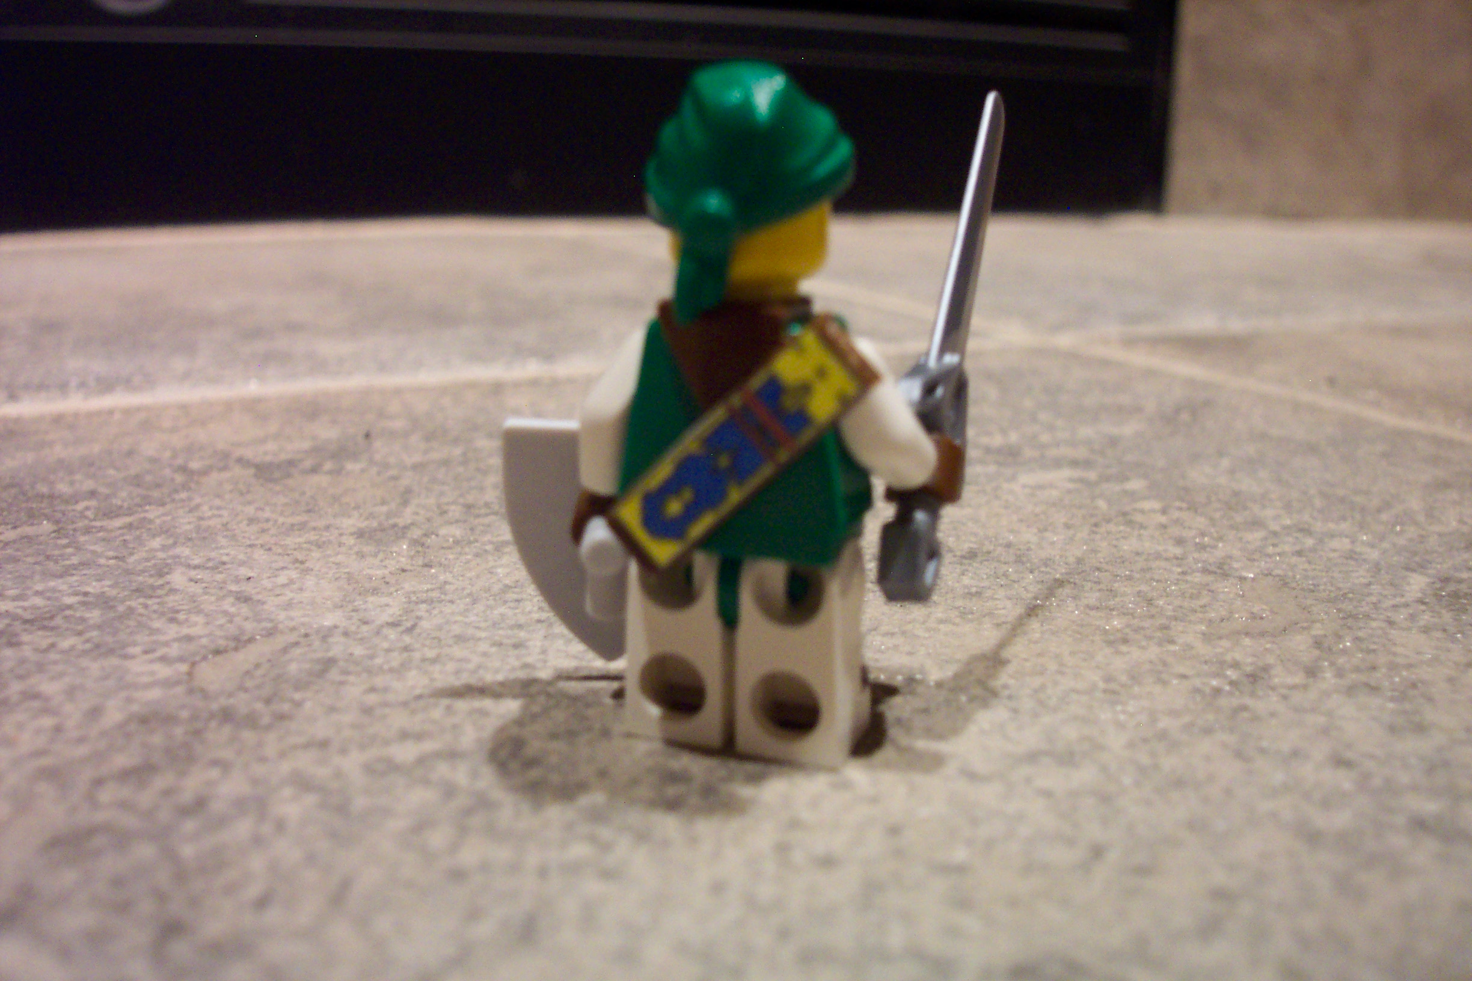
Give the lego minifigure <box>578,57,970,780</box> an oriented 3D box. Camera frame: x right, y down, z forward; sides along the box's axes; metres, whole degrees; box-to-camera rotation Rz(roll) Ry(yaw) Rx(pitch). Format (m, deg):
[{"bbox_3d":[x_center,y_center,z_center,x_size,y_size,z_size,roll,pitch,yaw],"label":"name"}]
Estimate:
[{"bbox_3d":[0.001,-0.005,0.096,0.025,0.045,0.015,5,16,20],"label":"lego minifigure"}]

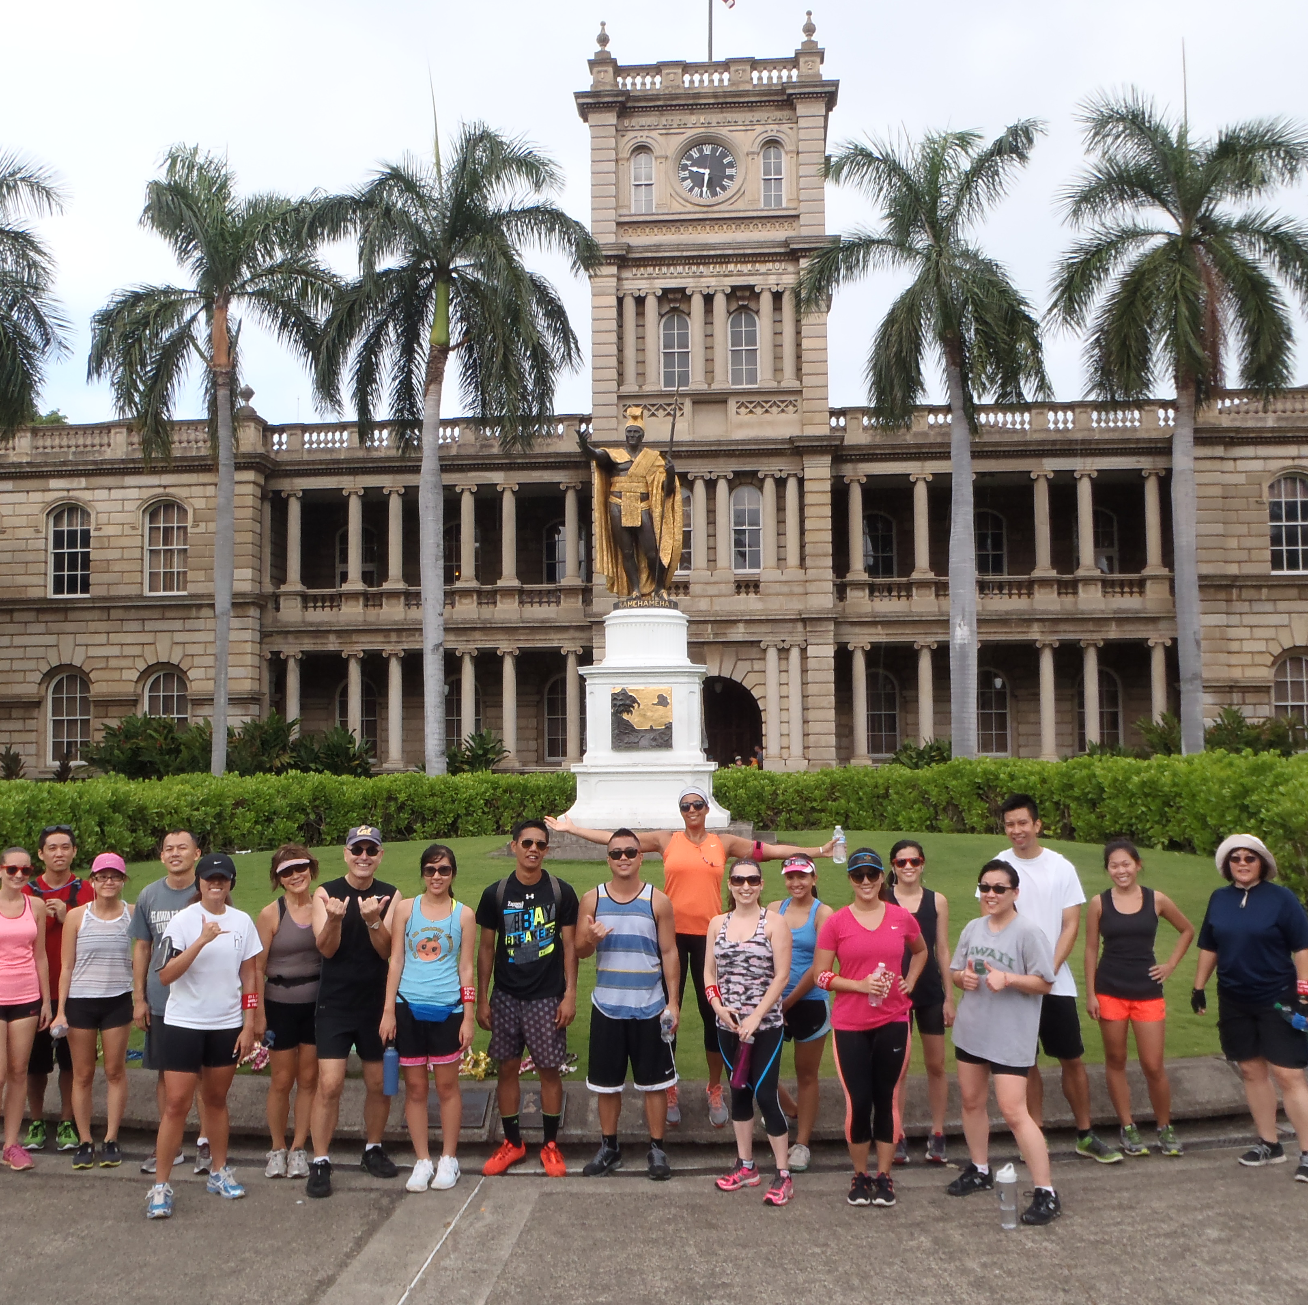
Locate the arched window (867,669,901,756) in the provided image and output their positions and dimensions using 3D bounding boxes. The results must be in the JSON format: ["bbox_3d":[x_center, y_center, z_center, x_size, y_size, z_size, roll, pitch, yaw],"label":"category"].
[{"bbox_3d":[7.303,1.912,44.754,1.012,2.816,0.250,-1,-3,5],"label":"arched window"}]

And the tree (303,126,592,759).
[{"bbox_3d":[-4.666,-4.415,32.695,6.456,16.108,6.456,-1,-4,5],"label":"tree"}]

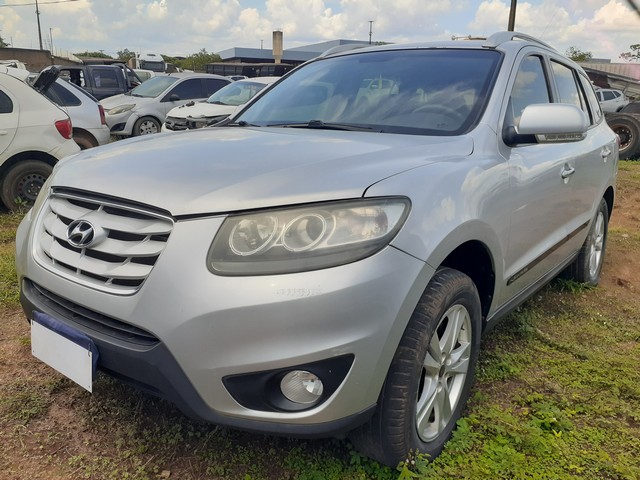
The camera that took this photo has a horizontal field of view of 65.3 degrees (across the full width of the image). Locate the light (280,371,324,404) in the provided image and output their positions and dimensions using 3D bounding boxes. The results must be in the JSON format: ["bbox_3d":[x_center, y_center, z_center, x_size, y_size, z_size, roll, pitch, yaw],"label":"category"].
[{"bbox_3d":[-0.042,0.413,1.396,0.115,0.110,0.080,8,14,22],"label":"light"}]

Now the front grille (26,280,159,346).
[{"bbox_3d":[-0.782,0.216,1.573,0.850,0.120,0.130,12,17,37],"label":"front grille"}]

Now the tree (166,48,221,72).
[{"bbox_3d":[-11.657,-15.250,46.000,5.800,5.000,5.200,1,14,0],"label":"tree"}]

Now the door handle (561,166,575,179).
[{"bbox_3d":[1.259,-0.342,2.539,0.060,0.050,0.220,12,17,37],"label":"door handle"}]

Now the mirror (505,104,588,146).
[{"bbox_3d":[0.965,-0.492,2.088,0.290,0.170,0.190,12,17,37],"label":"mirror"}]

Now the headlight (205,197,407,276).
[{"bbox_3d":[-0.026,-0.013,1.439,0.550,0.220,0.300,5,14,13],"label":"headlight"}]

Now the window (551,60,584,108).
[{"bbox_3d":[1.574,-0.888,3.107,0.060,0.420,0.700,-17,-2,40],"label":"window"}]

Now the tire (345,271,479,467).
[{"bbox_3d":[0.362,0.444,1.801,0.240,0.730,0.730,11,16,35],"label":"tire"}]

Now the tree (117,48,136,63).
[{"bbox_3d":[-25.200,-21.900,65.000,3.600,6.000,3.600,-4,14,-22],"label":"tree"}]

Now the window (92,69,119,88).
[{"bbox_3d":[-5.156,-3.882,12.000,0.620,0.440,0.050,2,1,3],"label":"window"}]

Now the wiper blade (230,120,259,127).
[{"bbox_3d":[-0.424,-0.637,2.779,0.055,0.040,0.400,-7,16,-35],"label":"wiper blade"}]

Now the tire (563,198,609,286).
[{"bbox_3d":[2.054,0.012,3.898,0.235,0.730,0.730,12,17,37],"label":"tire"}]

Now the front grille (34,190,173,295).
[{"bbox_3d":[-0.739,0.003,1.596,0.760,0.275,0.170,12,17,37],"label":"front grille"}]

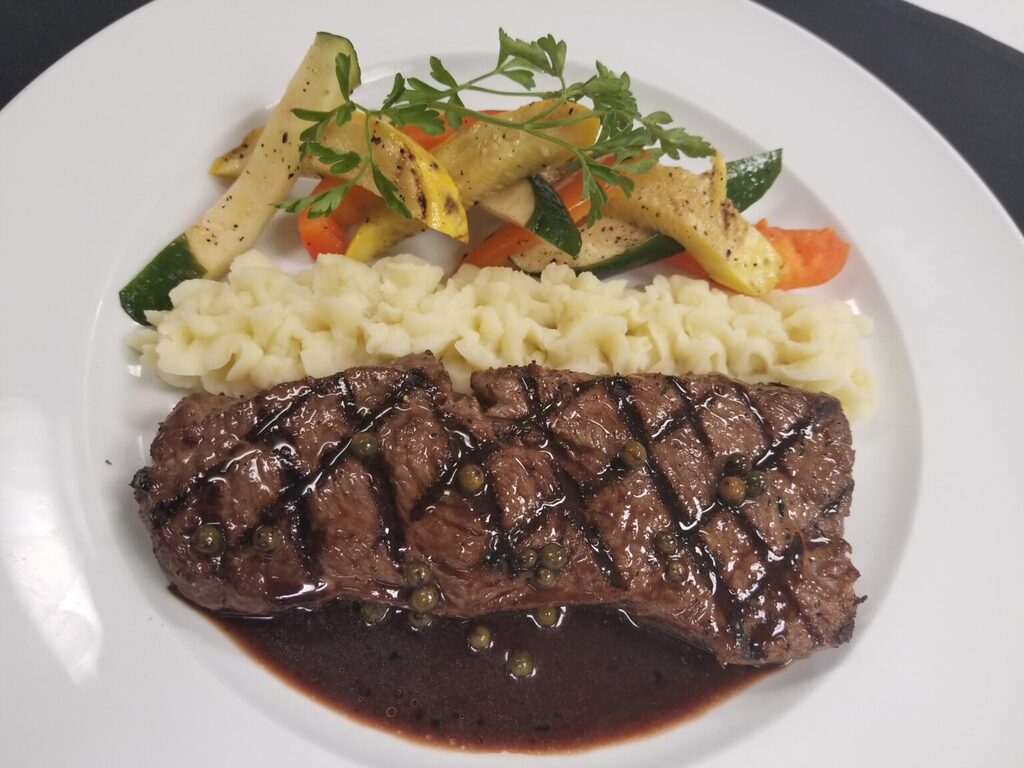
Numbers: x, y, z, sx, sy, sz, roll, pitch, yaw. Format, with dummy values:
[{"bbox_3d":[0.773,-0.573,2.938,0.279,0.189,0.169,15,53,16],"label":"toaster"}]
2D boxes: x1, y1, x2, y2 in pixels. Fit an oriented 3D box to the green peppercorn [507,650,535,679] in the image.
[{"bbox_3d":[0.002,0.061,0.168,0.005,0.005,0.005,3,63,-6],"label":"green peppercorn"}]

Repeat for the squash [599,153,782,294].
[{"bbox_3d":[0.050,-0.044,0.213,0.053,0.019,0.022,30,63,-5],"label":"squash"}]

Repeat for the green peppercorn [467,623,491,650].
[{"bbox_3d":[-0.007,0.056,0.170,0.005,0.005,0.005,3,63,-6],"label":"green peppercorn"}]

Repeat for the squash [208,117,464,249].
[{"bbox_3d":[-0.046,-0.054,0.207,0.074,0.020,0.024,17,62,11],"label":"squash"}]

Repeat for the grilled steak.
[{"bbox_3d":[0.000,0.026,0.176,0.159,0.022,0.063,6,63,-4],"label":"grilled steak"}]

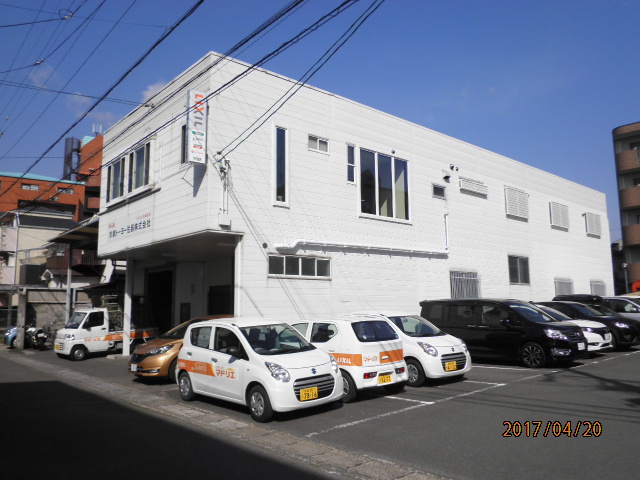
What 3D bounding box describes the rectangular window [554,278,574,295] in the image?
[{"bbox_3d":[12.380,2.514,24.246,1.959,1.055,0.150,6,-10,-39],"label":"rectangular window"}]

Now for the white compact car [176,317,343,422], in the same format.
[{"bbox_3d":[-1.115,2.170,8.550,1.475,1.520,3.395,7,-11,-41],"label":"white compact car"}]

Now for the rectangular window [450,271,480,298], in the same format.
[{"bbox_3d":[5.748,1.814,18.816,1.939,1.145,0.150,6,-10,-39],"label":"rectangular window"}]

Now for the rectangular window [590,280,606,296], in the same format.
[{"bbox_3d":[15.672,2.869,26.941,1.959,1.055,0.150,6,-10,-39],"label":"rectangular window"}]

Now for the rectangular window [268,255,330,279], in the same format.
[{"bbox_3d":[-0.519,0.814,13.800,2.250,0.693,0.120,6,-10,-39],"label":"rectangular window"}]

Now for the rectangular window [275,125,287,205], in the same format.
[{"bbox_3d":[-1.073,-2.091,13.262,0.393,2.182,0.100,6,-10,-41],"label":"rectangular window"}]

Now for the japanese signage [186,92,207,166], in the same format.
[{"bbox_3d":[-3.022,-2.741,11.818,0.475,1.737,0.160,6,-10,-41],"label":"japanese signage"}]

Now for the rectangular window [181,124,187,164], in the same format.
[{"bbox_3d":[-3.629,-2.600,12.902,0.100,1.115,0.562,6,-10,-41],"label":"rectangular window"}]

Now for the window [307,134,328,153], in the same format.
[{"bbox_3d":[-0.025,-2.777,14.099,0.780,0.490,0.110,6,-10,-39],"label":"window"}]

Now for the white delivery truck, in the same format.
[{"bbox_3d":[-8.060,3.510,18.200,1.475,1.790,3.395,-8,-11,43],"label":"white delivery truck"}]

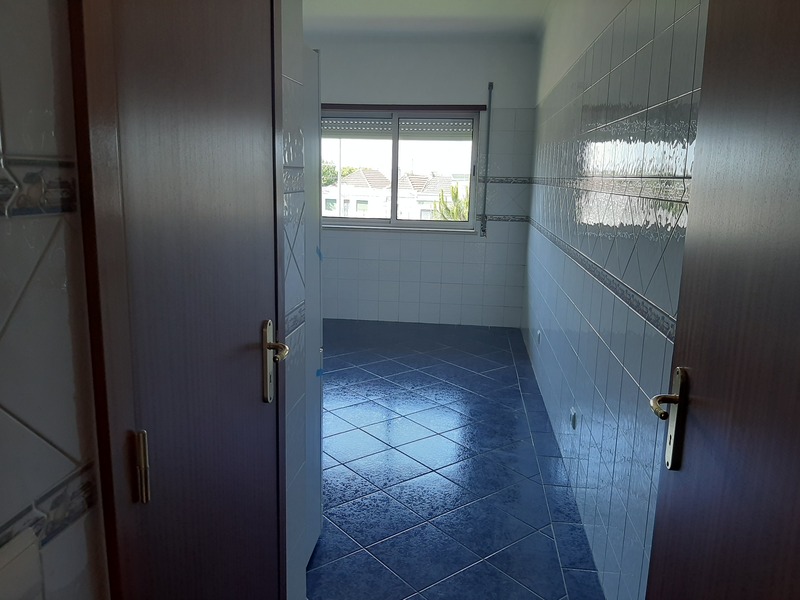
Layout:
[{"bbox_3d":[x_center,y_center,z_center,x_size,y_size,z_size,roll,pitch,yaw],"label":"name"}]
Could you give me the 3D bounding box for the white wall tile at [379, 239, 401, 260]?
[{"bbox_3d":[-0.098,-0.481,5.953,0.200,0.200,0.010,3,11,6],"label":"white wall tile"}]

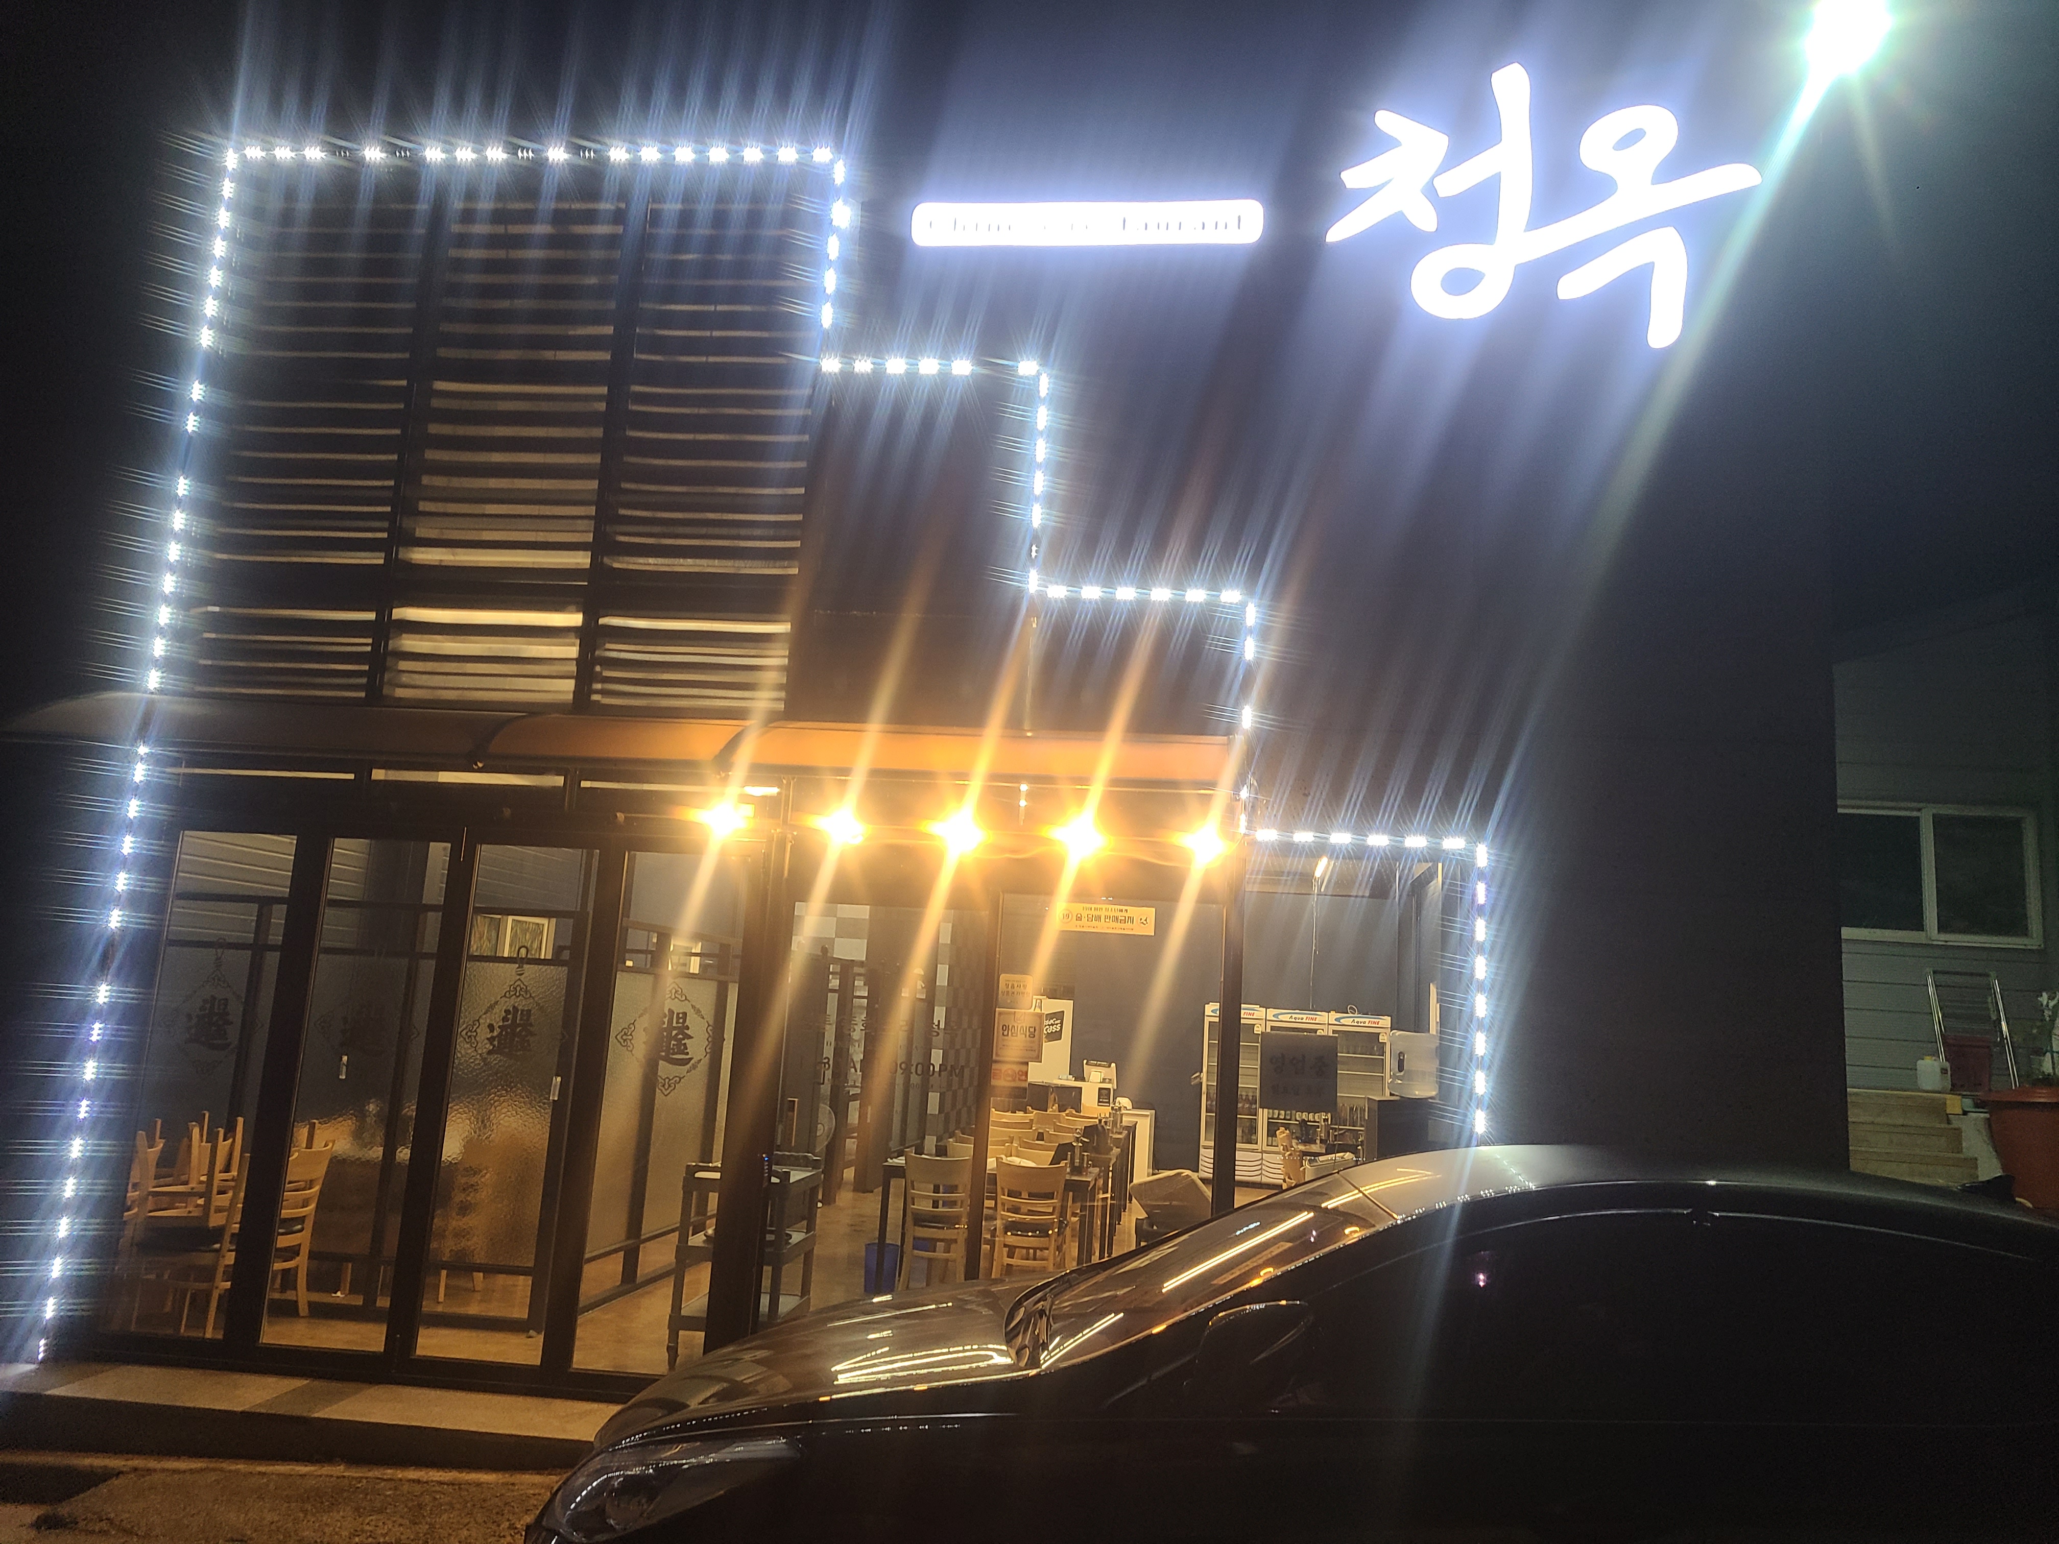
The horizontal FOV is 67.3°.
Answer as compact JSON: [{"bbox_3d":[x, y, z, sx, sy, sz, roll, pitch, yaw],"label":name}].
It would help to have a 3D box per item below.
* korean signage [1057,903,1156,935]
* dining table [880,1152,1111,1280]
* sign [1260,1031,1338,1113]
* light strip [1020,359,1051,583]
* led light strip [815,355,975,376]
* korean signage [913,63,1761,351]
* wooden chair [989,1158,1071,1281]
[{"bbox_3d":[0.309,0.595,6.222,0.395,0.107,0.010,2,-10,5],"label":"korean signage"},{"bbox_3d":[-0.197,2.686,8.993,1.200,0.740,0.750,1,-10,10],"label":"dining table"},{"bbox_3d":[1.056,1.174,6.039,0.300,0.290,0.015,2,-10,5],"label":"sign"},{"bbox_3d":[0.039,-1.265,6.538,0.050,1.010,0.030,2,-10,5],"label":"light strip"},{"bbox_3d":[-0.579,-1.751,6.682,0.697,0.050,0.030,2,-10,5],"label":"led light strip"},{"bbox_3d":[1.269,-2.427,6.593,3.562,1.312,0.120,2,-10,5],"label":"korean signage"},{"bbox_3d":[0.034,2.583,8.625,0.430,0.840,0.500,1,-10,10],"label":"wooden chair"}]

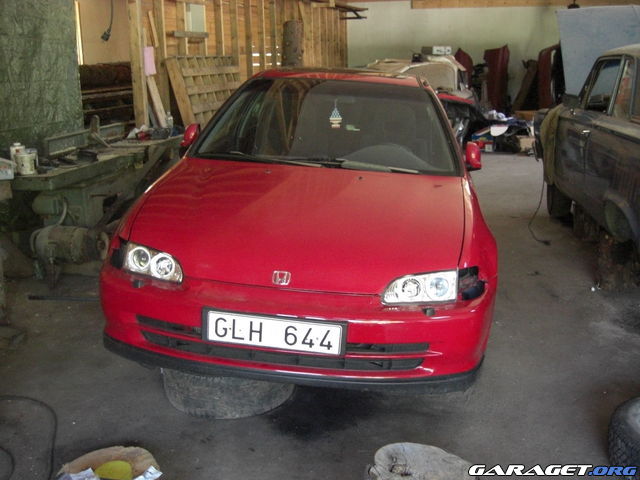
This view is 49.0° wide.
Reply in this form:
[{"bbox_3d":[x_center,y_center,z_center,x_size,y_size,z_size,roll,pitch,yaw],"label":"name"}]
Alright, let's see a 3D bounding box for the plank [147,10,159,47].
[{"bbox_3d":[-1.946,-2.463,8.200,0.035,0.410,0.065,-1,20,16],"label":"plank"}]

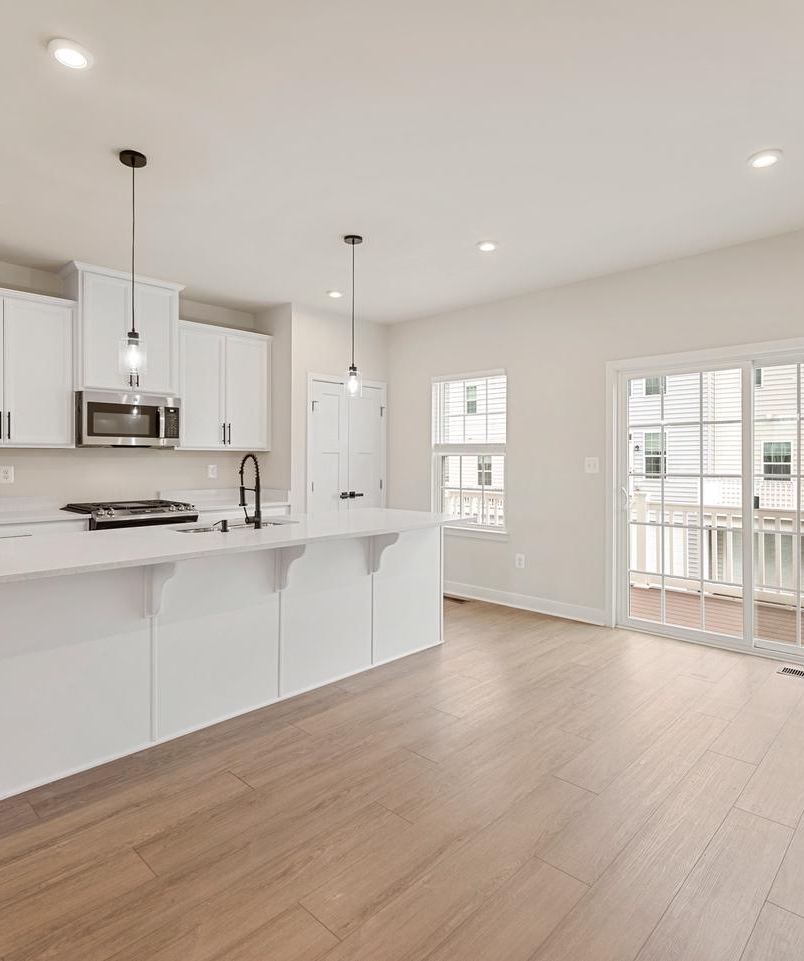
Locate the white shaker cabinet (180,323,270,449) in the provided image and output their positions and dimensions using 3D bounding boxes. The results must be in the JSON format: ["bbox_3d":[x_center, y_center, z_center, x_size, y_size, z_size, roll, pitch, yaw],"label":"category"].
[{"bbox_3d":[-1.708,-0.823,5.229,0.330,1.110,0.910,2,3,45],"label":"white shaker cabinet"}]

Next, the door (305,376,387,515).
[{"bbox_3d":[-0.539,0.047,5.814,0.080,2.130,1.040,2,3,45],"label":"door"}]

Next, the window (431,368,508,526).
[{"bbox_3d":[0.641,-0.281,5.510,0.890,1.470,0.100,2,3,45],"label":"window"}]

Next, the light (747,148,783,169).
[{"bbox_3d":[1.759,-1.552,2.734,0.150,0.025,0.150,2,3,45],"label":"light"}]

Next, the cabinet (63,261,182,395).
[{"bbox_3d":[-2.267,-1.153,4.584,0.420,0.925,0.835,2,3,45],"label":"cabinet"}]

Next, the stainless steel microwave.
[{"bbox_3d":[-2.262,-0.477,4.579,0.430,0.415,0.750,2,3,45],"label":"stainless steel microwave"}]

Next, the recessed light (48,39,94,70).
[{"bbox_3d":[-1.202,-1.529,2.037,0.150,0.025,0.150,2,3,45],"label":"recessed light"}]

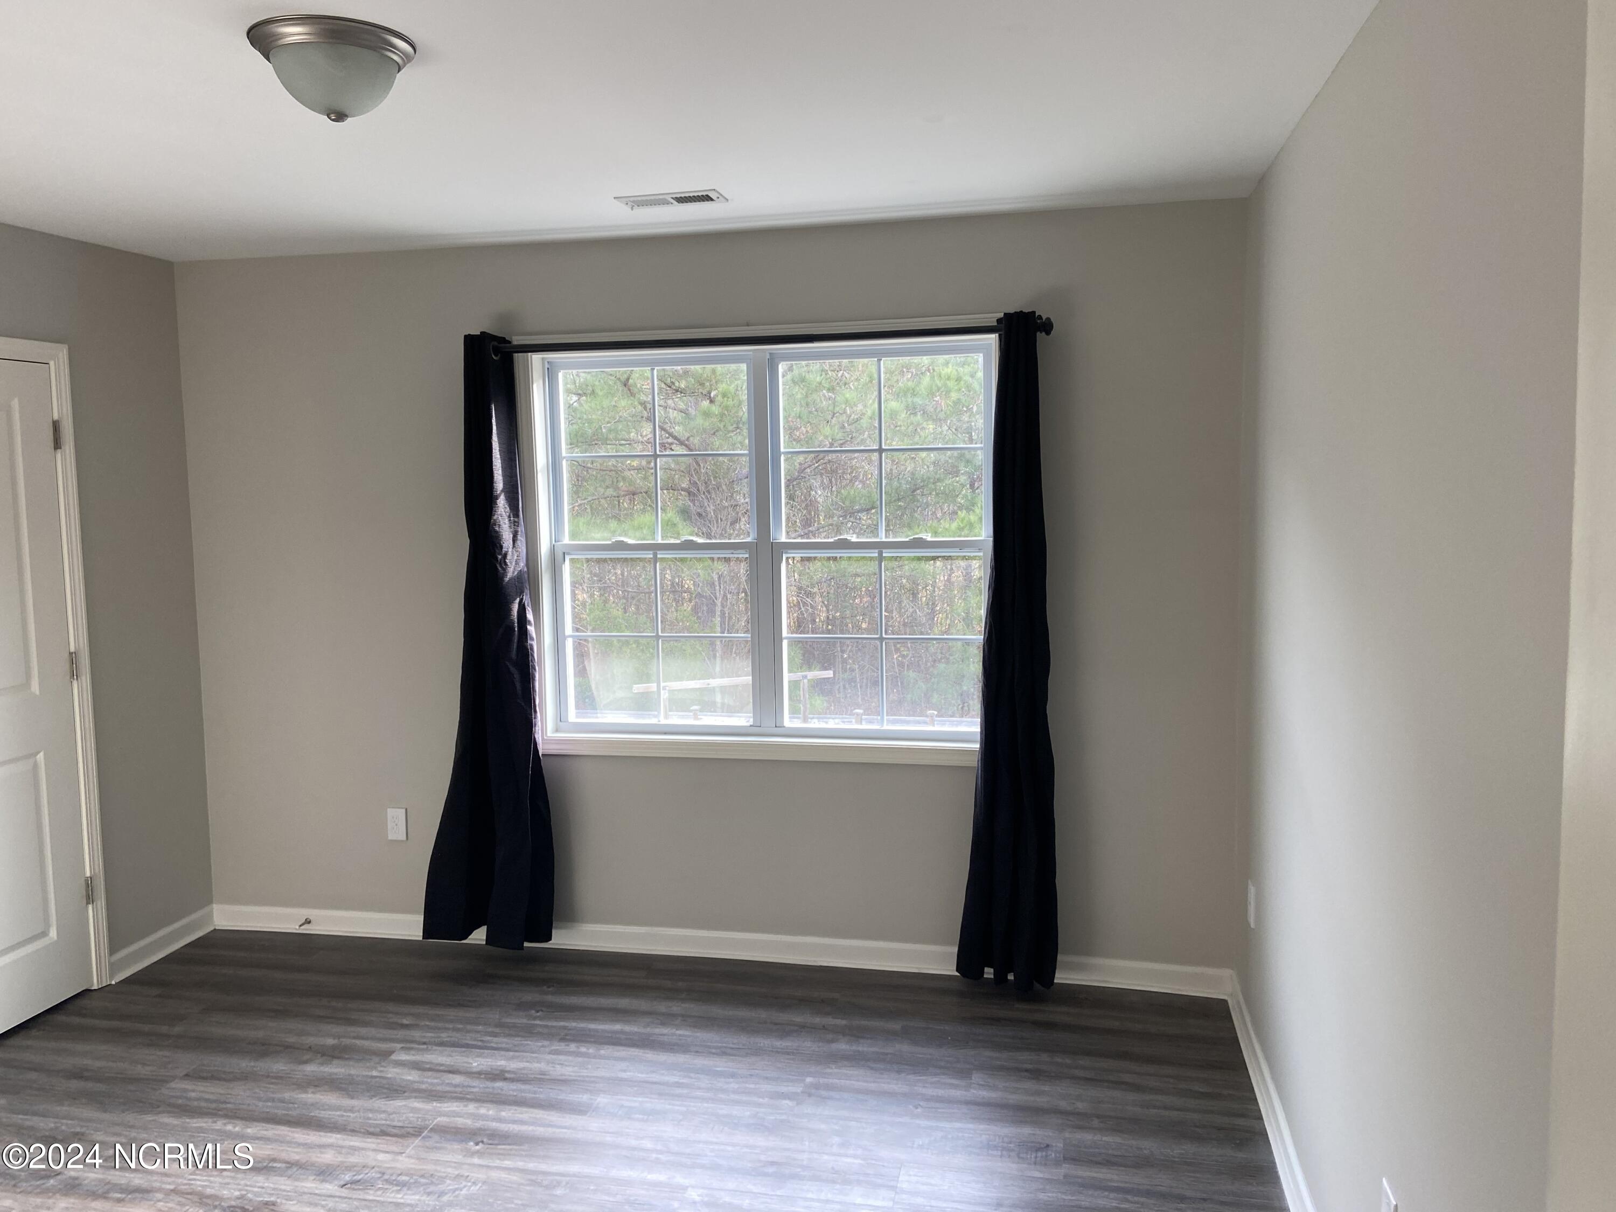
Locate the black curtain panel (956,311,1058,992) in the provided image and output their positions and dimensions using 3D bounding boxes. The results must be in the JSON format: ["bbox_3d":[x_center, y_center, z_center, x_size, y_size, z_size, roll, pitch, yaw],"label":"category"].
[{"bbox_3d":[0.620,0.162,3.764,0.310,2.103,0.170,0,5,12],"label":"black curtain panel"}]

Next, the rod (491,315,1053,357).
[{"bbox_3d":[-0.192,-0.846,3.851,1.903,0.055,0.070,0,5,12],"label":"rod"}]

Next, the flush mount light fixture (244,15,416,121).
[{"bbox_3d":[-0.885,-0.982,2.271,0.295,0.142,0.295,0,5,12],"label":"flush mount light fixture"}]

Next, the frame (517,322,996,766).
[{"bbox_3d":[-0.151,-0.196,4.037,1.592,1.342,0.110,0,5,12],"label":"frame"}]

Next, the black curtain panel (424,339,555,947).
[{"bbox_3d":[-1.107,0.142,4.127,0.451,2.093,0.180,0,5,12],"label":"black curtain panel"}]

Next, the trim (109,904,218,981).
[{"bbox_3d":[-2.275,1.191,4.292,0.020,0.098,0.511,0,5,12],"label":"trim"}]

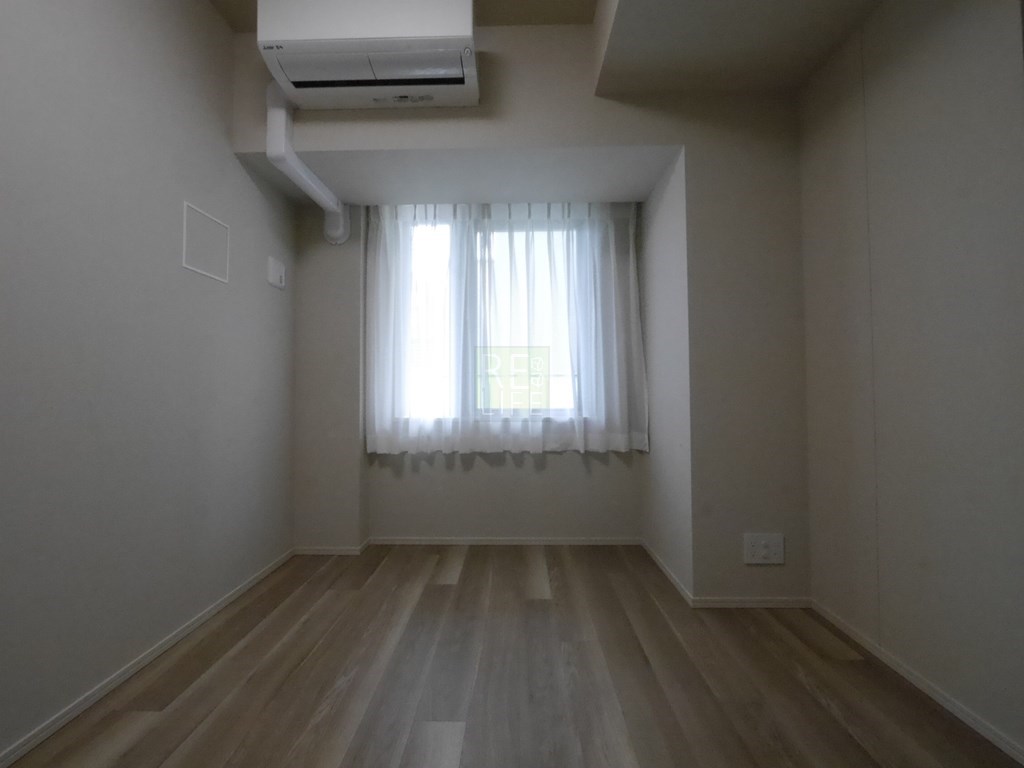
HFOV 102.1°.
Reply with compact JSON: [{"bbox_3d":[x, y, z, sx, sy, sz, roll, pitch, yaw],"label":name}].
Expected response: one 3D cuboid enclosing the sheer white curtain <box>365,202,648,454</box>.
[{"bbox_3d":[-0.029,-0.303,2.294,1.545,1.370,0.090,0,-1,1],"label":"sheer white curtain"}]

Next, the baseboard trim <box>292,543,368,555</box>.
[{"bbox_3d":[-0.997,0.913,2.248,0.371,0.043,0.015,0,-1,1],"label":"baseboard trim"}]

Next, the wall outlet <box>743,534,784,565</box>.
[{"bbox_3d":[1.024,0.668,1.681,0.158,0.121,0.011,0,-1,1],"label":"wall outlet"}]

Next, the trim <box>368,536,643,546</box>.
[{"bbox_3d":[-0.041,0.909,2.386,1.568,0.043,0.015,0,-1,1],"label":"trim"}]

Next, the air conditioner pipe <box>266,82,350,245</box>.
[{"bbox_3d":[-0.962,-0.999,1.985,0.135,0.460,0.607,0,-1,1],"label":"air conditioner pipe"}]

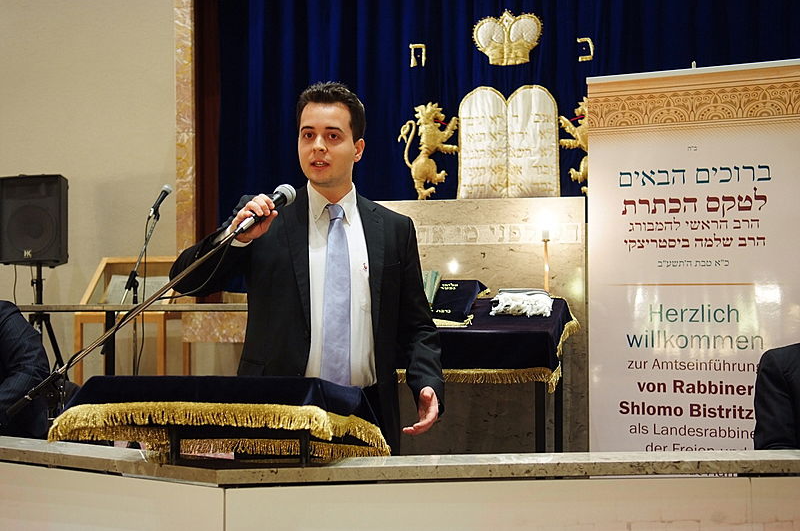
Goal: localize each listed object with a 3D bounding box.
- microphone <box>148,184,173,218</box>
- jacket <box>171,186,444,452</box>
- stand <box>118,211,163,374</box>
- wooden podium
[{"bbox_3d":[-1.227,-0.338,5.360,0.052,0.180,0.052,30,3,0],"label":"microphone"},{"bbox_3d":[-0.205,0.165,2.500,0.630,0.730,0.420,0,3,-1],"label":"jacket"},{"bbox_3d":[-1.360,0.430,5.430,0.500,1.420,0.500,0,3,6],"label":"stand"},{"bbox_3d":[-1.620,0.530,6.370,0.540,1.120,0.520,0,3,-3],"label":"wooden podium"}]

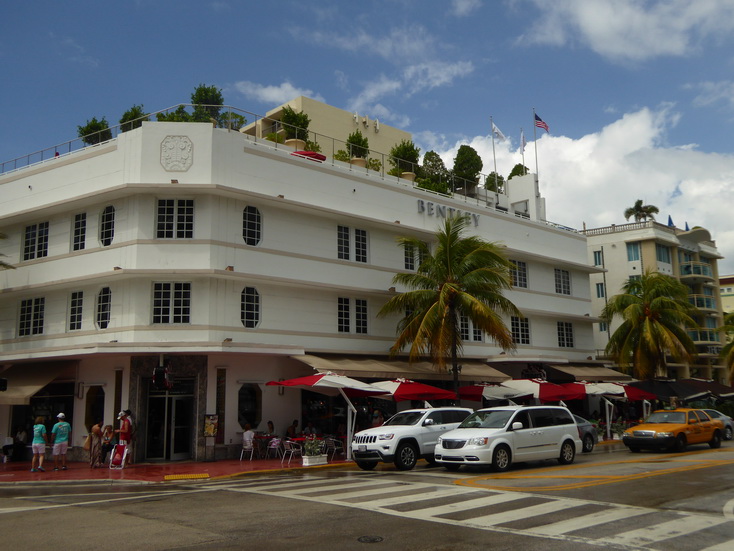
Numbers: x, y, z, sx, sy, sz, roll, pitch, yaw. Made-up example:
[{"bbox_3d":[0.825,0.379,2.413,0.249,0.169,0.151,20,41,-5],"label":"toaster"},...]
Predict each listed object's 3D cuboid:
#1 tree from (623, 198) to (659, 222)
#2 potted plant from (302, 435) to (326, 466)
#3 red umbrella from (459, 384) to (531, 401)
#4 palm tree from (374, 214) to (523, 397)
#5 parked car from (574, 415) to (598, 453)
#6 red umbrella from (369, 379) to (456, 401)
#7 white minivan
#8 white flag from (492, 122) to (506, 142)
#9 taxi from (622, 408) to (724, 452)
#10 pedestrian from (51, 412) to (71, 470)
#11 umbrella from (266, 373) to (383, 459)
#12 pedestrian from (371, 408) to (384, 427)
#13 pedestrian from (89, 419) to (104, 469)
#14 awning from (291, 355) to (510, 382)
[{"bbox_3d":[22.589,-5.011,57.500,3.000,3.000,3.000,8,-14,-41],"label":"tree"},{"bbox_3d":[-1.581,5.311,21.401,0.800,0.970,0.380,8,-14,-42],"label":"potted plant"},{"bbox_3d":[4.794,5.892,29.746,3.000,2.572,2.850,8,-14,-42],"label":"red umbrella"},{"bbox_3d":[3.222,2.102,26.846,5.300,9.048,5.300,-1,-10,0],"label":"palm tree"},{"bbox_3d":[6.625,5.808,25.817,4.720,1.460,1.830,8,-14,-41],"label":"parked car"},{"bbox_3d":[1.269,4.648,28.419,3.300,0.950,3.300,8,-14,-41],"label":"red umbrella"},{"bbox_3d":[4.350,4.860,21.200,5.150,1.750,2.060,8,-14,-40],"label":"white minivan"},{"bbox_3d":[7.931,-8.559,41.900,0.950,1.150,0.300,-4,-11,18],"label":"white flag"},{"bbox_3d":[11.839,5.856,26.609,5.400,1.480,2.000,9,-14,-41],"label":"taxi"},{"bbox_3d":[-9.432,5.120,21.666,0.560,1.700,0.350,2,-11,-15],"label":"pedestrian"},{"bbox_3d":[-1.361,4.814,23.998,3.050,2.820,3.200,8,-14,-41],"label":"umbrella"},{"bbox_3d":[0.402,5.573,24.894,0.500,1.620,0.350,-8,-13,34],"label":"pedestrian"},{"bbox_3d":[-8.876,5.519,23.109,0.400,1.600,0.480,8,-14,-41],"label":"pedestrian"},{"bbox_3d":[2.126,4.224,31.561,12.600,1.000,1.650,8,-14,-41],"label":"awning"}]

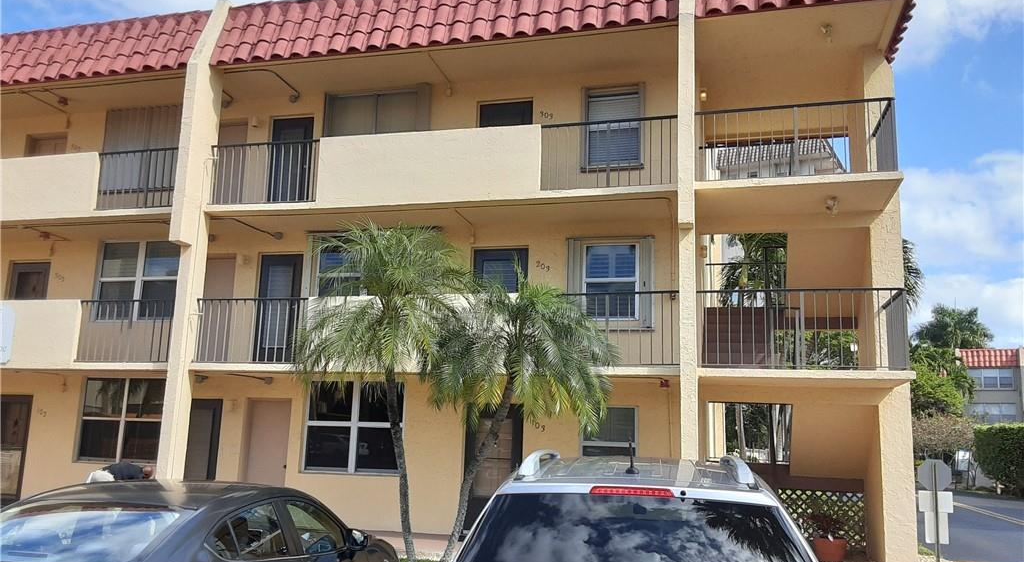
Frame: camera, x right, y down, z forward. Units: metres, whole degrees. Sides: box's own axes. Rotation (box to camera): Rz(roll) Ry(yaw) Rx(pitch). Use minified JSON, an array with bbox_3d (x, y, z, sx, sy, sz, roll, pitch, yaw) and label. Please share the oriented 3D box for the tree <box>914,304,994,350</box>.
[{"bbox_3d":[36.446,8.051,65.264,6.300,12.453,6.200,-1,-10,15],"label":"tree"}]

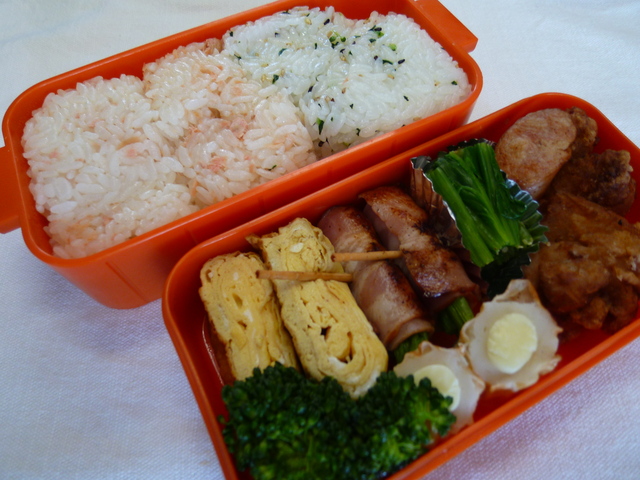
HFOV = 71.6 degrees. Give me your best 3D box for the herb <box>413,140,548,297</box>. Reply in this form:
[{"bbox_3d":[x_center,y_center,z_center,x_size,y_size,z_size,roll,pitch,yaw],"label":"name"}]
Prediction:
[{"bbox_3d":[0.064,-0.009,0.184,0.035,0.032,0.052,-19,63,-9],"label":"herb"}]

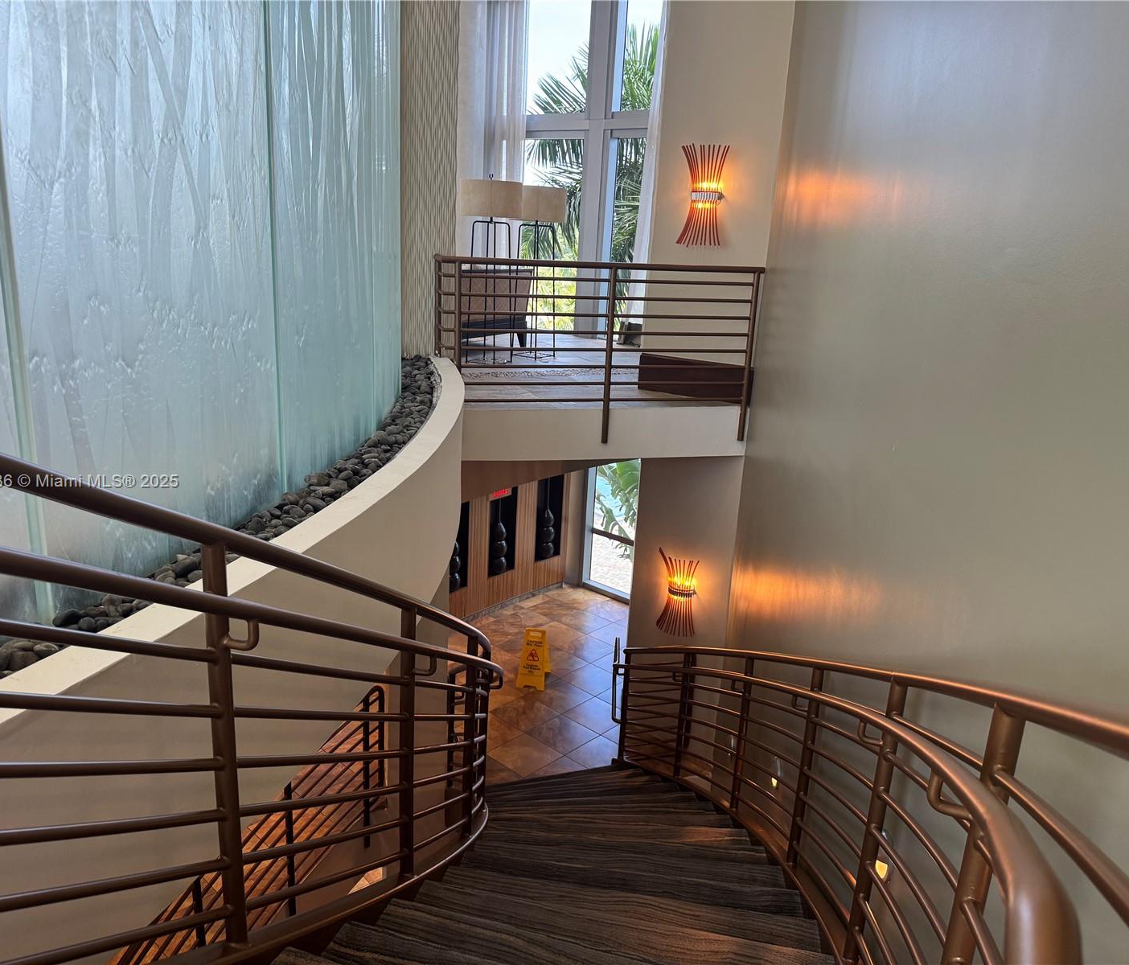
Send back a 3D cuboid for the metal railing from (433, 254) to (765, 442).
[{"bbox_3d":[0.271,-0.991,6.781,2.502,1.368,0.281,-2,17,-17],"label":"metal railing"}]

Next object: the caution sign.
[{"bbox_3d":[-0.309,1.823,9.459,0.295,0.615,0.390,5,17,6],"label":"caution sign"}]

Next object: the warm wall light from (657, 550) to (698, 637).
[{"bbox_3d":[0.979,0.962,7.760,0.385,0.700,0.170,15,20,35],"label":"warm wall light"}]

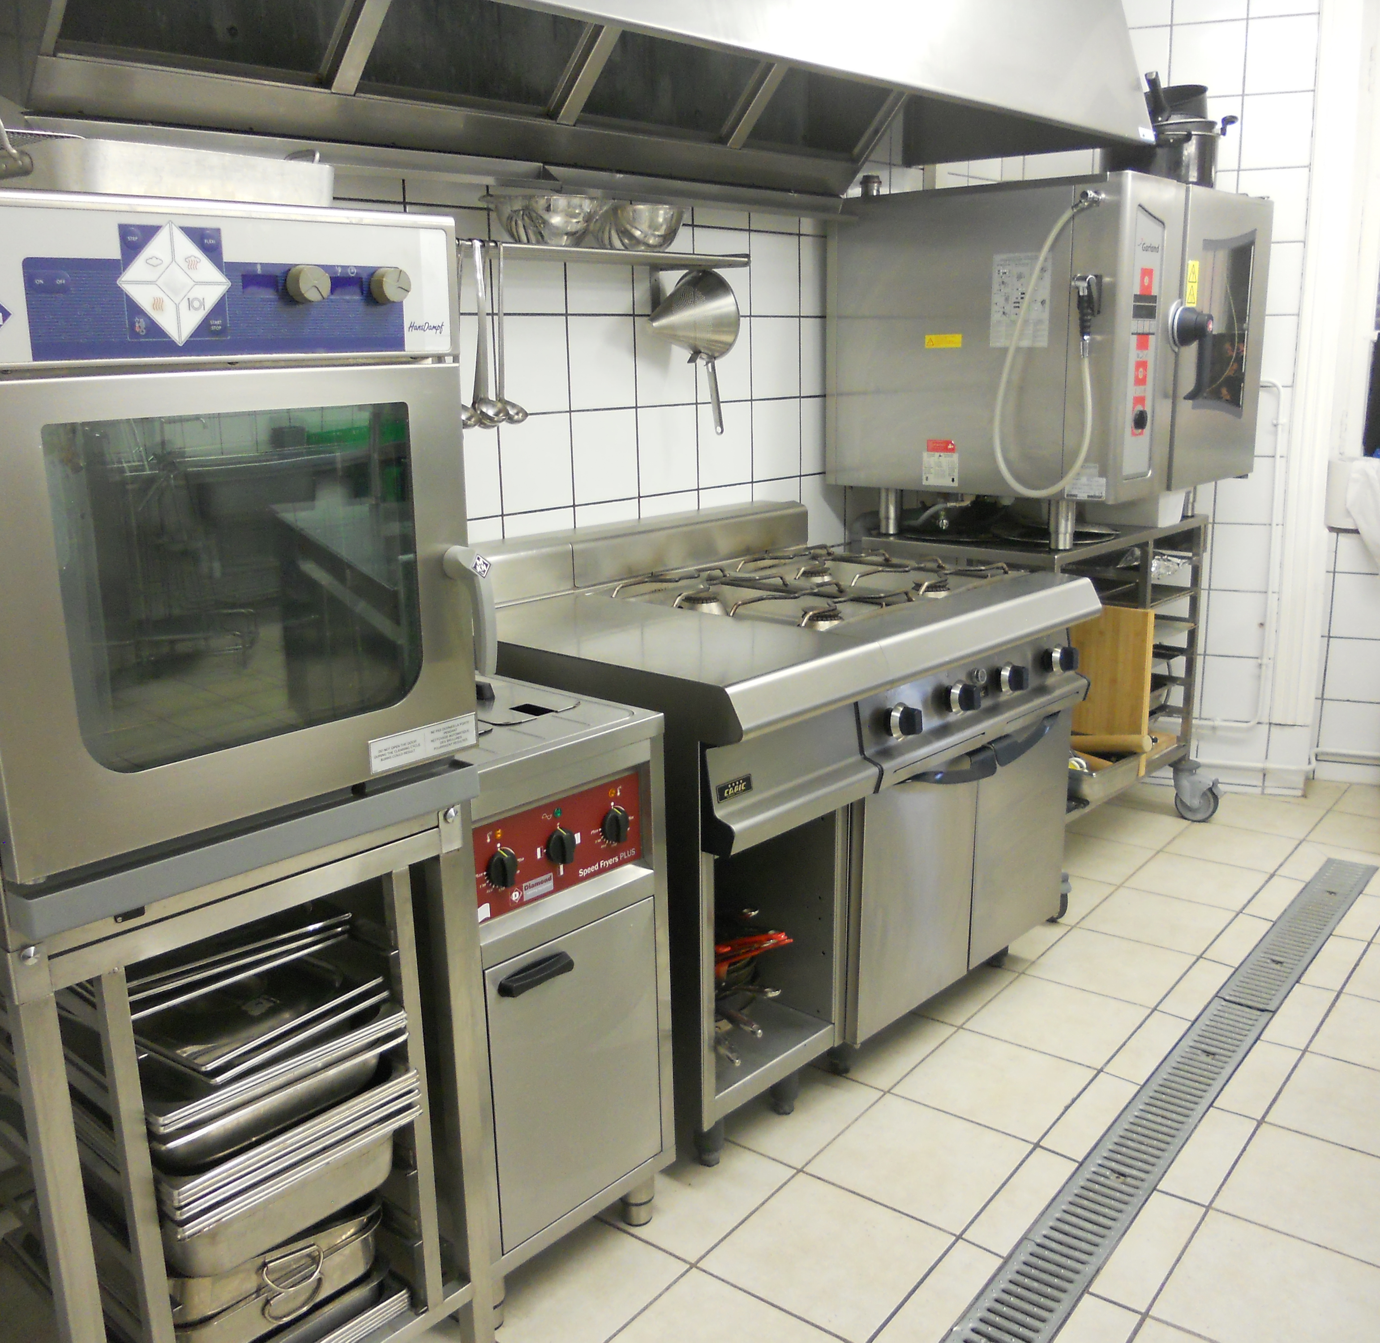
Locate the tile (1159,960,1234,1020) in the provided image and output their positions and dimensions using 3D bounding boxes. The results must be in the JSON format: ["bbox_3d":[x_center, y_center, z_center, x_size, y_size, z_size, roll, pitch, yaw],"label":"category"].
[{"bbox_3d":[1.099,0.692,3.026,0.072,0.010,0.303,10,17,35],"label":"tile"}]

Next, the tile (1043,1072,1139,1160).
[{"bbox_3d":[0.745,0.828,2.596,0.079,0.010,0.305,9,17,36],"label":"tile"}]

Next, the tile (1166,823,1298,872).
[{"bbox_3d":[1.500,0.487,3.865,0.300,0.010,0.303,9,16,36],"label":"tile"}]

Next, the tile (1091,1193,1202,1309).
[{"bbox_3d":[0.732,0.920,2.218,0.084,0.010,0.305,9,17,36],"label":"tile"}]

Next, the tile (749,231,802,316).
[{"bbox_3d":[0.214,-0.982,3.454,0.009,0.200,0.200,12,18,41],"label":"tile"}]

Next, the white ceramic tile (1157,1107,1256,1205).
[{"bbox_3d":[0.909,0.848,2.427,0.093,0.010,0.302,10,17,36],"label":"white ceramic tile"}]

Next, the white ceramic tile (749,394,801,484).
[{"bbox_3d":[0.216,-0.589,3.551,0.009,0.200,0.200,12,18,41],"label":"white ceramic tile"}]

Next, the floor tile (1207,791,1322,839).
[{"bbox_3d":[1.689,0.426,4.091,0.302,0.010,0.302,10,17,36],"label":"floor tile"}]

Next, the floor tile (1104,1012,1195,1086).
[{"bbox_3d":[0.917,0.750,2.791,0.078,0.010,0.303,9,16,36],"label":"floor tile"}]

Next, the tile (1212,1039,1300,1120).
[{"bbox_3d":[1.107,0.794,2.711,0.083,0.010,0.305,9,17,36],"label":"tile"}]

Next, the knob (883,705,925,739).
[{"bbox_3d":[0.389,0.092,2.520,0.053,0.066,0.066,-2,9,44],"label":"knob"}]

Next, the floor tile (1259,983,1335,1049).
[{"bbox_3d":[1.277,0.726,2.904,0.093,0.010,0.302,10,17,36],"label":"floor tile"}]

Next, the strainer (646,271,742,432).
[{"bbox_3d":[-0.015,-0.673,2.994,0.200,0.360,0.185,4,18,40],"label":"strainer"}]

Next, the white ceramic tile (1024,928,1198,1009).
[{"bbox_3d":[0.949,0.666,3.134,0.291,0.010,0.303,10,17,35],"label":"white ceramic tile"}]

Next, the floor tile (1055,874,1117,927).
[{"bbox_3d":[0.891,0.565,3.548,0.297,0.010,0.303,10,17,35],"label":"floor tile"}]

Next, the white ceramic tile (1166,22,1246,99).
[{"bbox_3d":[1.458,-1.718,3.931,0.198,0.198,0.010,4,14,19],"label":"white ceramic tile"}]

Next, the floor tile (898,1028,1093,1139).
[{"bbox_3d":[0.593,0.803,2.713,0.303,0.010,0.305,9,17,36],"label":"floor tile"}]

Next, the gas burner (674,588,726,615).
[{"bbox_3d":[0.023,-0.137,2.927,0.110,0.055,0.110,-1,14,0],"label":"gas burner"}]

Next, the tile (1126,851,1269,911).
[{"bbox_3d":[1.316,0.545,3.616,0.291,0.010,0.303,10,17,35],"label":"tile"}]

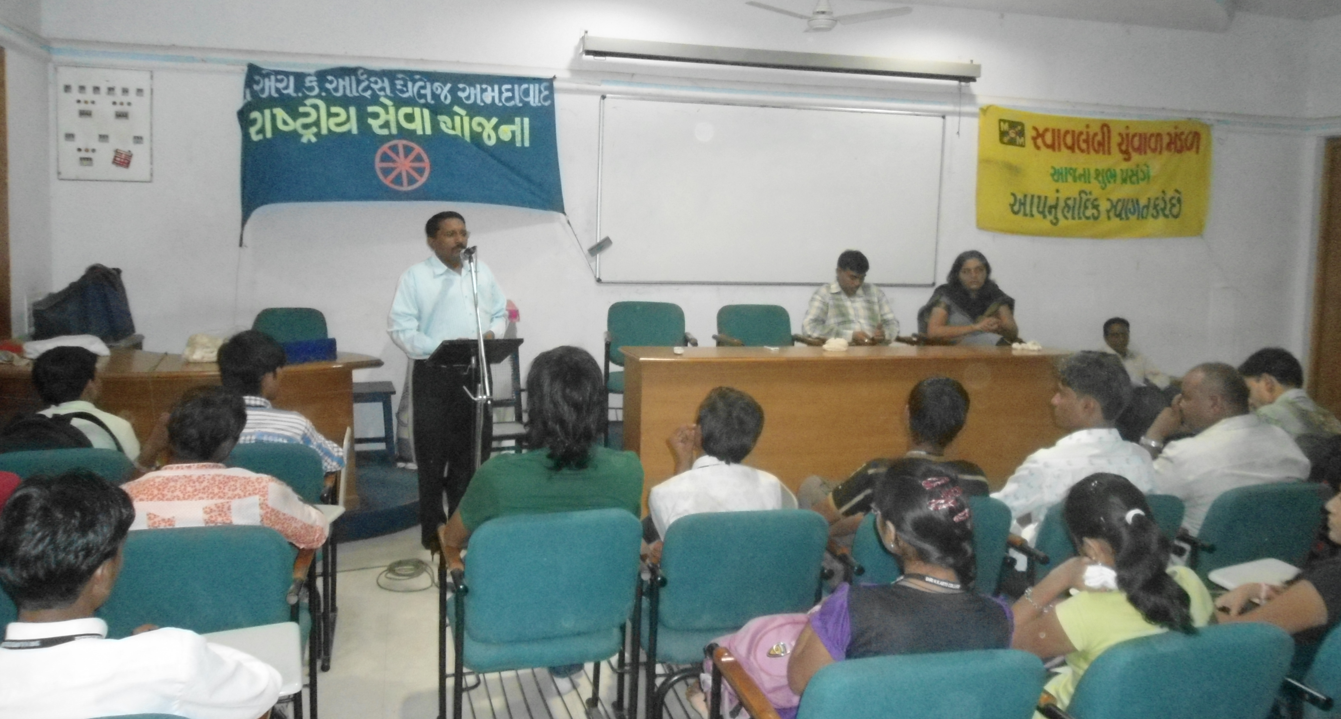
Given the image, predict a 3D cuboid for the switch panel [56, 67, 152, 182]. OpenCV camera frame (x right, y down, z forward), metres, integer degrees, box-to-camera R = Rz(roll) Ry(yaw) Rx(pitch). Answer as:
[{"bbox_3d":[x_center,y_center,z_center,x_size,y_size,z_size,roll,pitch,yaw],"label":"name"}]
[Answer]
[{"bbox_3d":[-3.304,-1.370,5.894,0.499,0.649,0.030,0,5,-14],"label":"switch panel"}]

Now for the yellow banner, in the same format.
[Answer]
[{"bbox_3d":[3.197,-1.379,7.524,1.991,0.890,0.030,0,6,-14],"label":"yellow banner"}]

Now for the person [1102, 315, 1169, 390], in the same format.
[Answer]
[{"bbox_3d":[3.144,0.296,6.908,0.580,1.140,0.750,0,5,-5],"label":"person"}]

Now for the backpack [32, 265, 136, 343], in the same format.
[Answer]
[{"bbox_3d":[-3.174,-0.292,5.434,0.480,0.430,0.280,-2,7,-26],"label":"backpack"}]

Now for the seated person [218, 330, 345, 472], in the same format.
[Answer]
[{"bbox_3d":[-1.536,0.476,3.847,0.540,1.190,0.780,0,5,-8],"label":"seated person"}]

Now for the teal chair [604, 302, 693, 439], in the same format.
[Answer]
[{"bbox_3d":[-0.138,0.095,5.672,0.560,0.820,0.620,1,6,-3],"label":"teal chair"}]

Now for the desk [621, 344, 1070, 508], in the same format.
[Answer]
[{"bbox_3d":[0.893,0.345,5.035,2.292,0.770,0.580,0,6,-14],"label":"desk"}]

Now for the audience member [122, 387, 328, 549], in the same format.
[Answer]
[{"bbox_3d":[-1.237,0.602,2.854,0.550,1.100,0.720,0,6,-14],"label":"audience member"}]

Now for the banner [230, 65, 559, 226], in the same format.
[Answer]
[{"bbox_3d":[-1.643,-1.307,6.286,1.970,1.020,0.040,0,6,-14],"label":"banner"}]

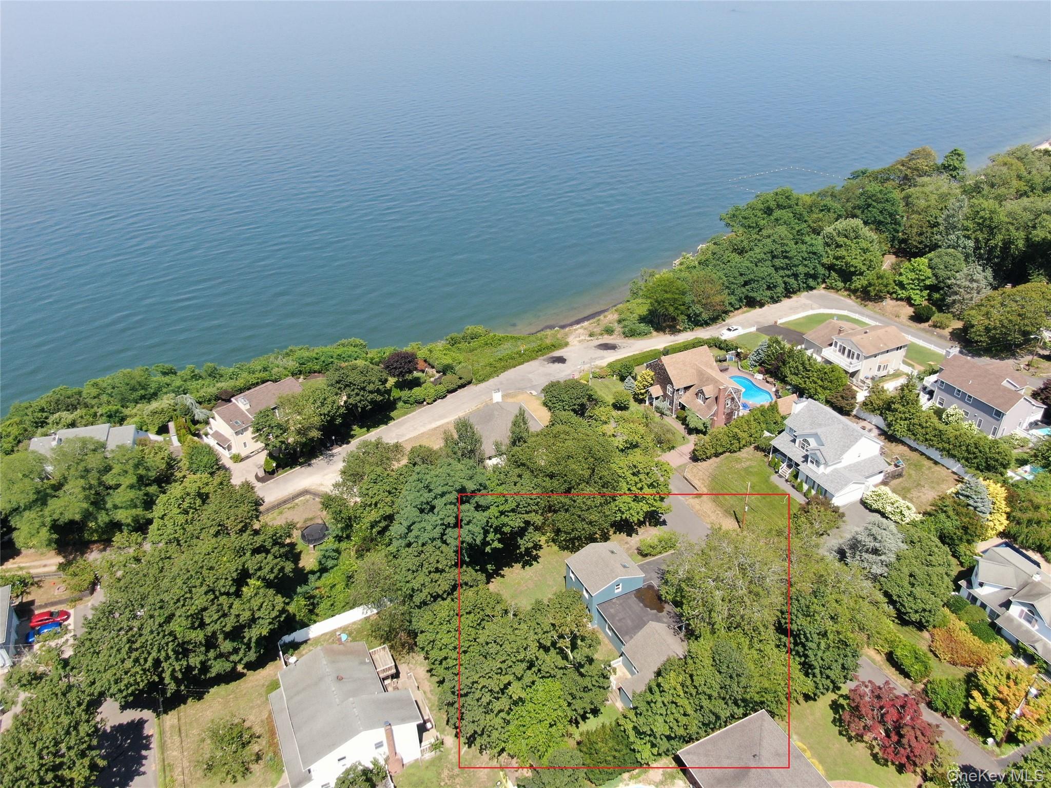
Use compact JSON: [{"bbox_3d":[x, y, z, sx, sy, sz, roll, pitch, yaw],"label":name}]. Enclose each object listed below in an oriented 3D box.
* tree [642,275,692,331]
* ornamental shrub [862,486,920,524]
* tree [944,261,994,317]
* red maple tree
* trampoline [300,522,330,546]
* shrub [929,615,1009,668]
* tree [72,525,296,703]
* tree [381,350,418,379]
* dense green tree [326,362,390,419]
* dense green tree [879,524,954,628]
[{"bbox_3d":[29.720,-19.280,160.820,9.800,12.200,9.800,-1,30,0],"label":"tree"},{"bbox_3d":[53.050,15.970,110.580,3.600,2.200,8.100,-21,35,-30],"label":"ornamental shrub"},{"bbox_3d":[92.952,-21.755,158.973,9.000,11.800,9.000,-1,31,0],"label":"tree"},{"bbox_3d":[37.460,34.410,78.270,9.370,7.870,9.370,-1,32,1],"label":"red maple tree"},{"bbox_3d":[-30.325,20.335,109.290,4.400,1.000,4.400,-1,31,0],"label":"trampoline"},{"bbox_3d":[52.470,29.770,90.570,7.500,2.300,4.600,27,41,37],"label":"shrub"},{"bbox_3d":[-40.190,26.360,91.680,23.500,12.000,22.000,-1,30,0],"label":"tree"},{"bbox_3d":[-24.470,-5.010,147.260,6.900,5.600,6.900,-1,30,0],"label":"tree"},{"bbox_3d":[-29.220,0.030,133.050,10.950,11.160,10.950,-1,32,1],"label":"dense green tree"},{"bbox_3d":[48.060,22.450,92.420,7.300,9.500,9.800,6,31,12],"label":"dense green tree"}]

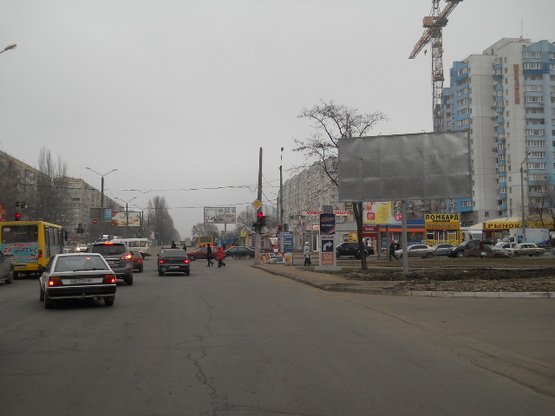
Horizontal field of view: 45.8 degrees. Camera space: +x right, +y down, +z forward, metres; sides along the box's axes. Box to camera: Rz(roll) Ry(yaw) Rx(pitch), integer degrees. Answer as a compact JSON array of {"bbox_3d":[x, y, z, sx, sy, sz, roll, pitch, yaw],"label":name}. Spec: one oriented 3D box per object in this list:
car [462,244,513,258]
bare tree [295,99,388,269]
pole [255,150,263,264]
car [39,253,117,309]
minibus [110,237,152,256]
[{"bbox_3d":[19.906,4.132,62.000,4.350,1.430,1.700,-3,-4,35],"label":"car"},{"bbox_3d":[3.643,-1.399,38.000,5.600,9.850,5.600,0,-3,0],"label":"bare tree"},{"bbox_3d":[-1.460,-0.153,54.500,0.420,9.500,0.420,2,-4,-8],"label":"pole"},{"bbox_3d":[-5.498,1.915,17.836,1.690,1.400,4.350,1,-3,-22],"label":"car"},{"bbox_3d":[-16.721,4.555,74.000,4.650,2.100,1.950,0,-4,-3],"label":"minibus"}]

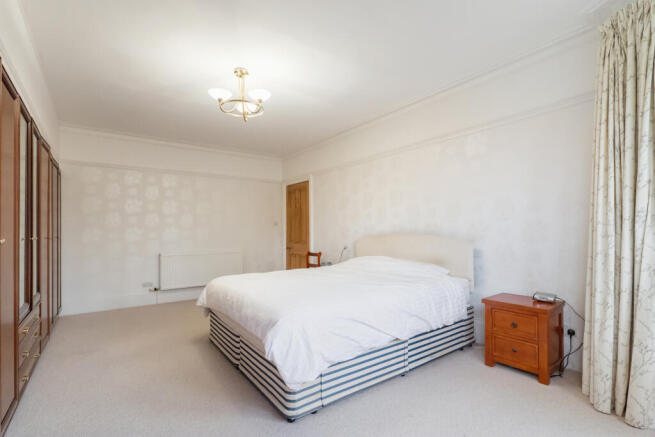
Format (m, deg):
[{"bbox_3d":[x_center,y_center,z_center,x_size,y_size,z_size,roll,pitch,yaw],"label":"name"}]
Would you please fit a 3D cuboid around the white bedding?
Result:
[{"bbox_3d":[0.048,0.745,2.855,1.958,0.612,1.683,2,-3,-36],"label":"white bedding"}]

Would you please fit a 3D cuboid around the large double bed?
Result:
[{"bbox_3d":[0.128,0.691,2.904,2.101,1.071,1.642,2,-3,-36],"label":"large double bed"}]

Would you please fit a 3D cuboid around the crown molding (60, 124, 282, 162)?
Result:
[{"bbox_3d":[-2.234,-1.157,4.787,3.226,0.112,0.102,2,-3,-32],"label":"crown molding"}]

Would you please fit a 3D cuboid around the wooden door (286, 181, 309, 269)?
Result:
[{"bbox_3d":[-0.514,0.346,5.215,0.051,1.958,0.745,2,-3,-39],"label":"wooden door"}]

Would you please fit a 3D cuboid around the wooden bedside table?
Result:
[{"bbox_3d":[1.575,0.932,2.331,0.388,0.541,0.449,2,-3,-39],"label":"wooden bedside table"}]

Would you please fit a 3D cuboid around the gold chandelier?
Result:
[{"bbox_3d":[-0.755,-1.087,2.619,0.561,0.459,0.561,0,-2,0],"label":"gold chandelier"}]

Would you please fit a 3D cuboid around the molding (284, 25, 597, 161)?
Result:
[{"bbox_3d":[0.535,-1.213,3.845,0.102,0.112,4.564,2,-3,-38],"label":"molding"}]

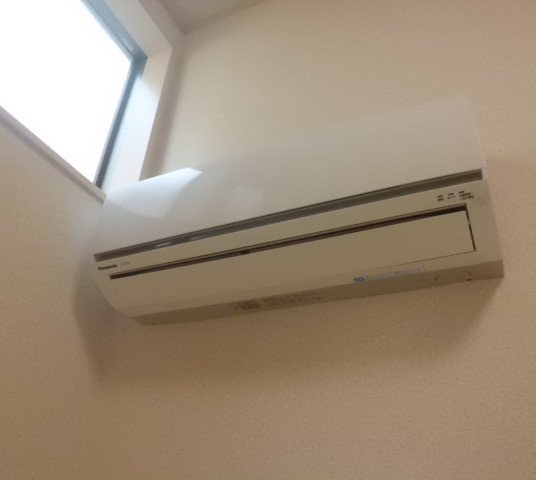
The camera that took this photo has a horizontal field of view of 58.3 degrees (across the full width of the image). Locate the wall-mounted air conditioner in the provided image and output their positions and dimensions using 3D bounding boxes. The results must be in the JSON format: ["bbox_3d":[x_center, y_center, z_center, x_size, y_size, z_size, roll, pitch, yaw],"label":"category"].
[{"bbox_3d":[0.022,-0.037,1.004,0.800,0.283,0.222,-11,-35,23],"label":"wall-mounted air conditioner"}]

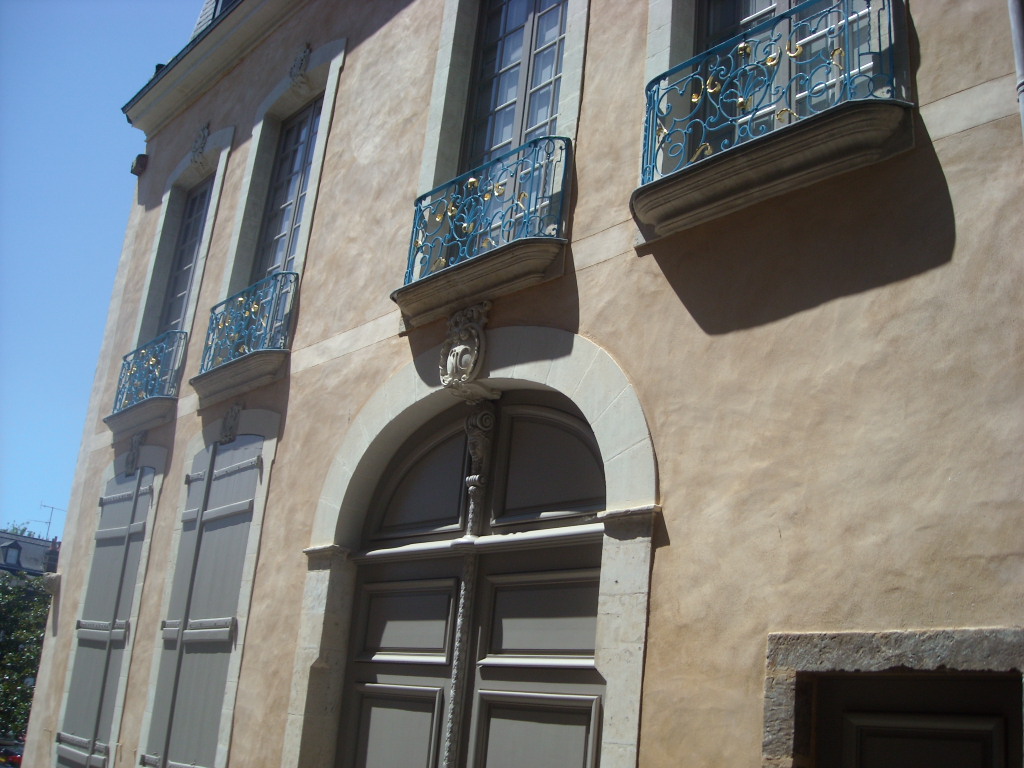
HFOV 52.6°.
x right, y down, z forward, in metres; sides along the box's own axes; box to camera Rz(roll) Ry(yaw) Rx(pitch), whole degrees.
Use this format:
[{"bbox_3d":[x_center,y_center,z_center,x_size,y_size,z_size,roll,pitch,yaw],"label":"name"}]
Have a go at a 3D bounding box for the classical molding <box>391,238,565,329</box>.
[{"bbox_3d":[-0.334,-0.700,7.375,0.223,0.261,1.801,21,-24,-38],"label":"classical molding"}]

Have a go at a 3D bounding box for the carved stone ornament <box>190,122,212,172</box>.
[{"bbox_3d":[-3.853,-2.919,12.748,0.197,0.622,0.378,21,-24,-38],"label":"carved stone ornament"}]

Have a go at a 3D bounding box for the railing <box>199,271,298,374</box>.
[{"bbox_3d":[-2.644,-0.526,10.102,0.210,0.778,1.733,21,-24,-38],"label":"railing"}]

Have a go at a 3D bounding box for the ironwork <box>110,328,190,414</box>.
[{"bbox_3d":[-4.205,-0.084,11.844,0.206,0.778,1.725,21,-24,-38],"label":"ironwork"}]

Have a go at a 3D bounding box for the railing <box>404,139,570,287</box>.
[{"bbox_3d":[-0.280,-1.181,7.544,0.210,0.787,1.759,21,-24,-38],"label":"railing"}]

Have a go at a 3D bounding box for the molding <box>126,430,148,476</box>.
[{"bbox_3d":[-4.214,0.776,11.544,0.105,0.492,0.261,21,-24,-38],"label":"molding"}]

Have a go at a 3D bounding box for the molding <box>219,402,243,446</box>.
[{"bbox_3d":[-2.690,0.378,9.825,0.105,0.442,0.269,21,-24,-38],"label":"molding"}]

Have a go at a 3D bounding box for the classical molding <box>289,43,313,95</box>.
[{"bbox_3d":[-2.257,-3.441,11.222,0.210,0.568,0.269,21,-24,-38],"label":"classical molding"}]

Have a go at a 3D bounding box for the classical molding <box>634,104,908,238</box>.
[{"bbox_3d":[1.293,-1.143,5.608,0.240,0.261,1.868,21,-24,-38],"label":"classical molding"}]

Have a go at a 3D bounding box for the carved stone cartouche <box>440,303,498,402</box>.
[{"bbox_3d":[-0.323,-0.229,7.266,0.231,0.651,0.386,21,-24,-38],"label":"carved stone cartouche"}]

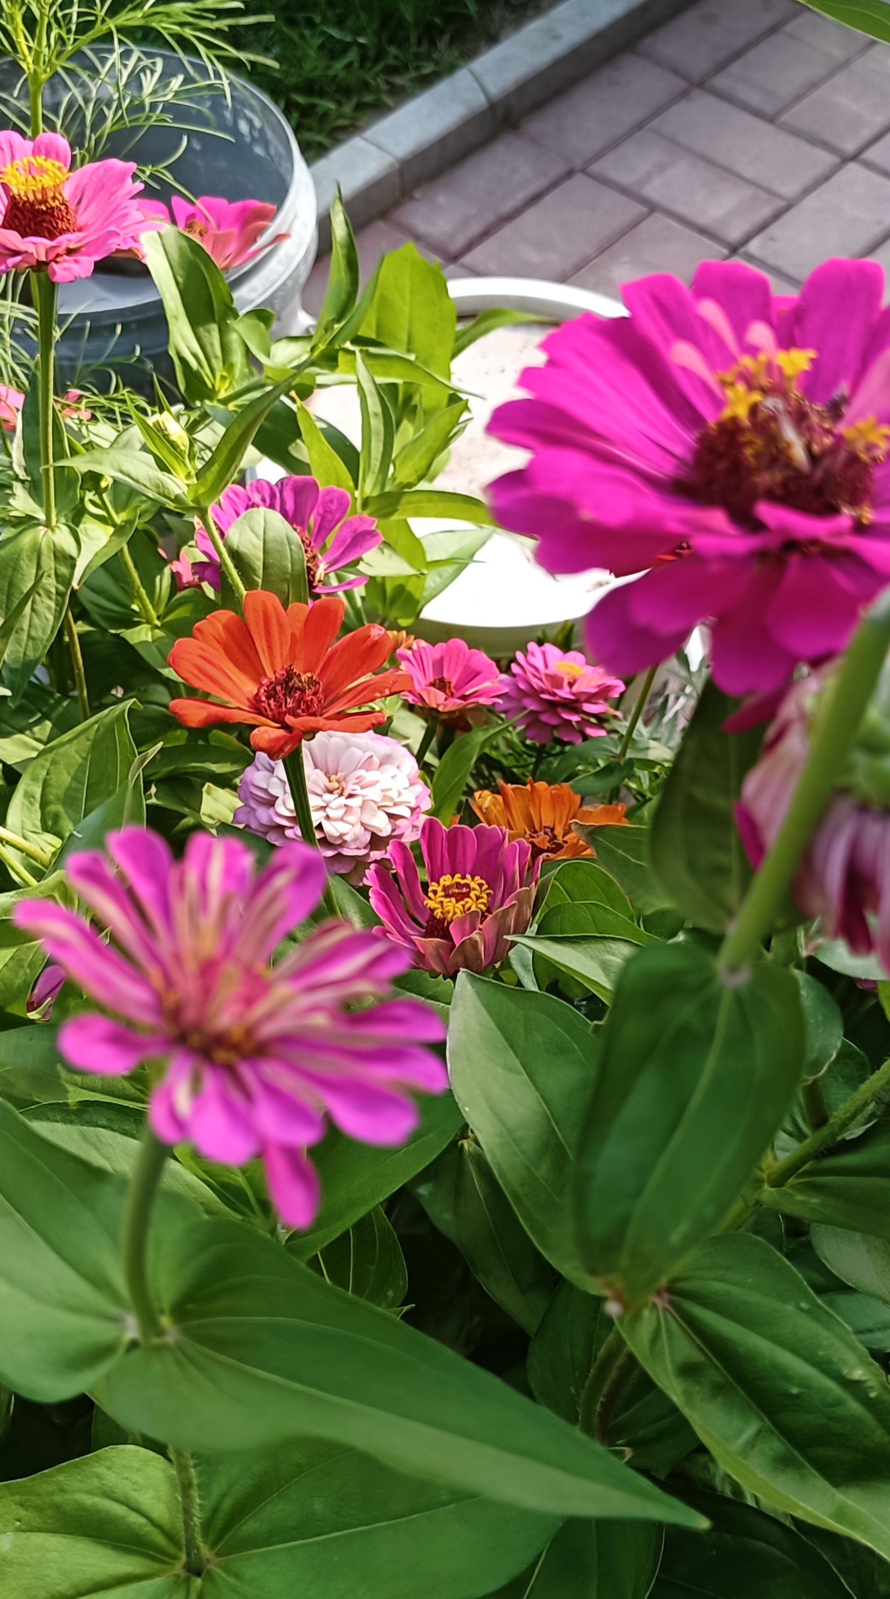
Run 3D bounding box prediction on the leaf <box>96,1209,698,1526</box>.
[{"bbox_3d":[-0.009,0.110,0.320,0.120,0.020,0.051,19,67,-5],"label":"leaf"}]

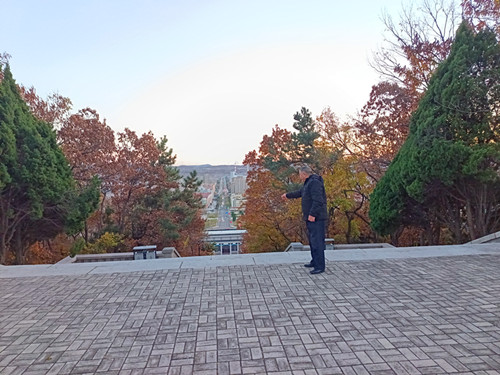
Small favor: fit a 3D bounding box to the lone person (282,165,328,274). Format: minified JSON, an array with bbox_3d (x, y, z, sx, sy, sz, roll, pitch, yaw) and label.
[{"bbox_3d":[0.897,0.502,5.603,0.720,1.700,0.540,-2,2,-1],"label":"lone person"}]

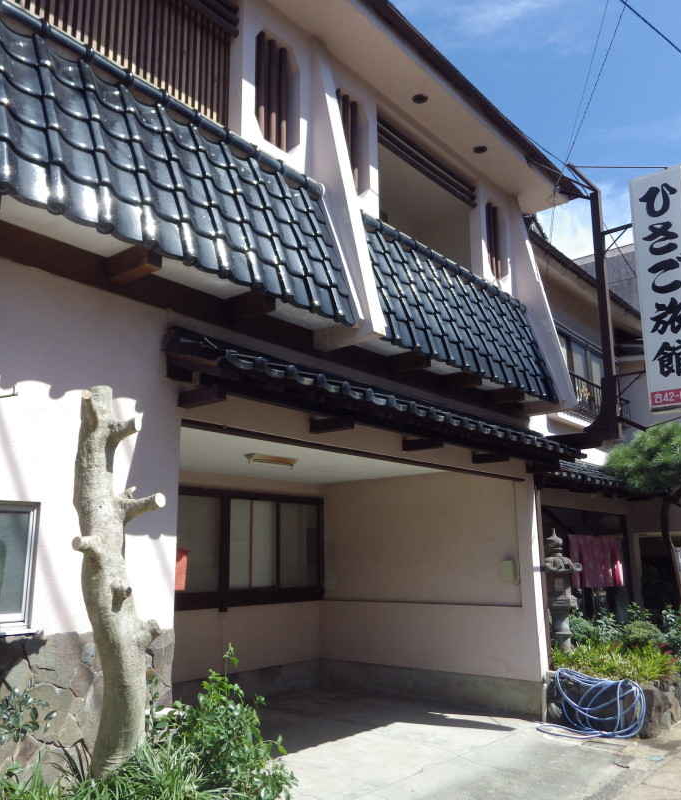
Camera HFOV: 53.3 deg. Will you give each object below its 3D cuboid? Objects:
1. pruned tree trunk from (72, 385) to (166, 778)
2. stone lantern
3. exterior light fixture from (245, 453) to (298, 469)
[{"bbox_3d":[-1.031,0.788,3.199,0.346,1.770,0.415,-12,-17,39],"label":"pruned tree trunk"},{"bbox_3d":[2.770,2.449,8.588,0.573,1.621,0.613,-12,-17,39],"label":"stone lantern"},{"bbox_3d":[-0.717,0.660,7.176,0.148,0.099,0.657,-12,-17,39],"label":"exterior light fixture"}]

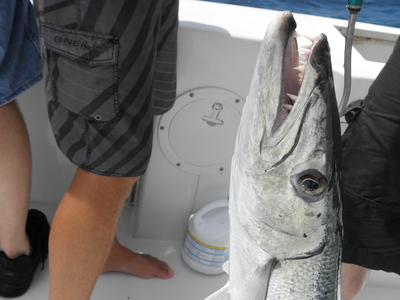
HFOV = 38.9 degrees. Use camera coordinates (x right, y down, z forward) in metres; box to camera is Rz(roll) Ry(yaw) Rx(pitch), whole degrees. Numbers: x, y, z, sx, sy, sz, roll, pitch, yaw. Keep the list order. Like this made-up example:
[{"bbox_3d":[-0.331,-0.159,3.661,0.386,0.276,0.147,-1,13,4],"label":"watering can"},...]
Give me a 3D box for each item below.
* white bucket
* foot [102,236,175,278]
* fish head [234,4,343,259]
[{"bbox_3d":[0.057,0.206,1.585,0.155,0.250,0.150,11,27,-5],"label":"white bucket"},{"bbox_3d":[-0.192,0.271,1.517,0.260,0.095,0.100,7,27,-13],"label":"foot"},{"bbox_3d":[0.116,-0.017,0.750,0.140,0.325,0.095,0,12,-6],"label":"fish head"}]

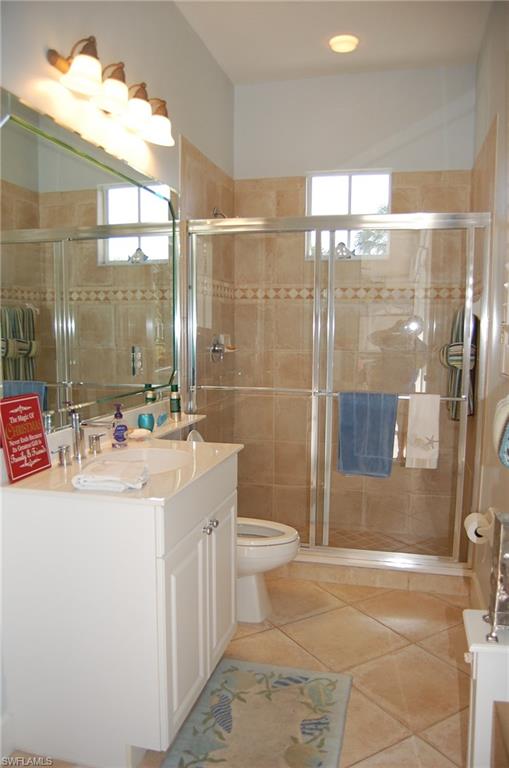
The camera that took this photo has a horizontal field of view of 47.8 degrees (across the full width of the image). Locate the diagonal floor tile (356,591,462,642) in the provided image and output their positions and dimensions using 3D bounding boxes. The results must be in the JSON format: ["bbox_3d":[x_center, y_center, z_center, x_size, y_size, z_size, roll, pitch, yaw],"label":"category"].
[{"bbox_3d":[0.752,1.091,2.731,0.412,0.012,0.412,-2,6,-31],"label":"diagonal floor tile"}]

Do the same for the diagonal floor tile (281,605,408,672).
[{"bbox_3d":[0.388,1.106,2.521,0.412,0.012,0.412,-2,6,-31],"label":"diagonal floor tile"}]

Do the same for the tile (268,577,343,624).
[{"bbox_3d":[0.171,1.074,2.874,0.412,0.012,0.412,-2,6,-31],"label":"tile"}]

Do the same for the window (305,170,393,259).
[{"bbox_3d":[0.631,-1.135,3.860,0.561,0.579,0.070,2,5,14],"label":"window"}]

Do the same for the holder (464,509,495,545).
[{"bbox_3d":[0.887,0.566,2.268,0.115,0.140,0.140,2,5,14],"label":"holder"}]

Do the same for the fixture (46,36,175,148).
[{"bbox_3d":[-0.505,-1.096,2.226,0.203,0.208,0.764,2,5,14],"label":"fixture"}]

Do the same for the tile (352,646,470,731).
[{"bbox_3d":[0.607,1.138,2.176,0.412,0.012,0.412,-2,6,-31],"label":"tile"}]

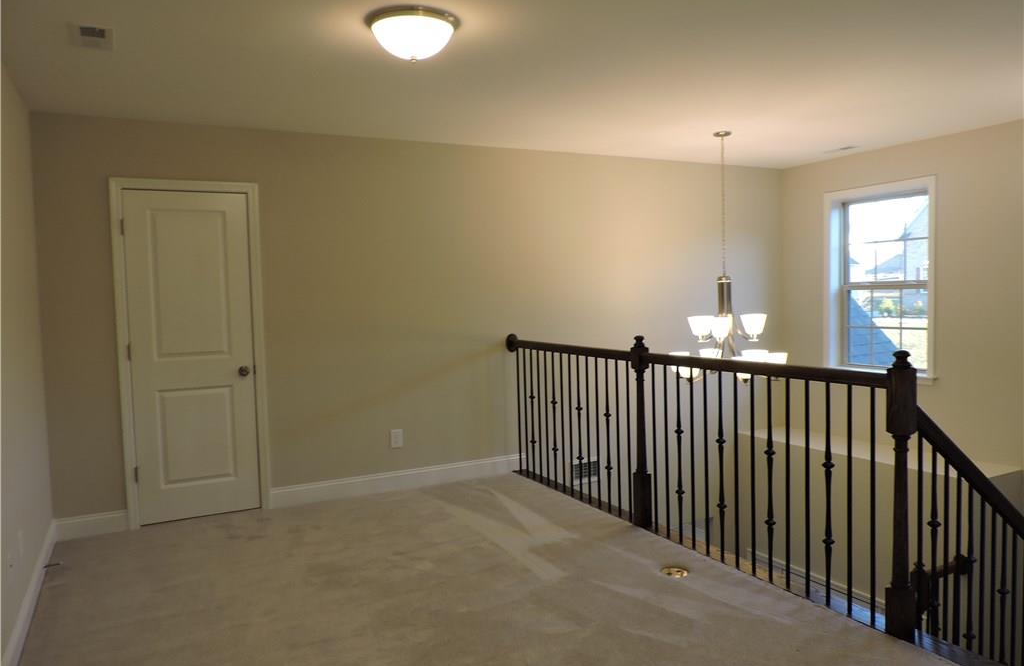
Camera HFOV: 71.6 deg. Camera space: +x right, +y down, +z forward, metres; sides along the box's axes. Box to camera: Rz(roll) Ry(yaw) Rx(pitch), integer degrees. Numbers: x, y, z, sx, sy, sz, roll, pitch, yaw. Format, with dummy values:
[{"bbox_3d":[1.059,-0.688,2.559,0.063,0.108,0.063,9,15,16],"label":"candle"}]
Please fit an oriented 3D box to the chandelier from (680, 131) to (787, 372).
[{"bbox_3d":[1.511,-0.544,5.084,0.810,1.740,0.810,-3,4,-28],"label":"chandelier"}]

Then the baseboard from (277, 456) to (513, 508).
[{"bbox_3d":[-0.742,1.040,5.059,1.876,0.132,0.018,-3,4,-26],"label":"baseboard"}]

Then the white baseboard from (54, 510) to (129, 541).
[{"bbox_3d":[-2.482,1.136,4.208,0.363,0.132,0.018,-3,4,-26],"label":"white baseboard"}]

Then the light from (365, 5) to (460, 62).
[{"bbox_3d":[-0.390,-1.152,2.822,0.378,0.149,0.378,-1,4,0],"label":"light"}]

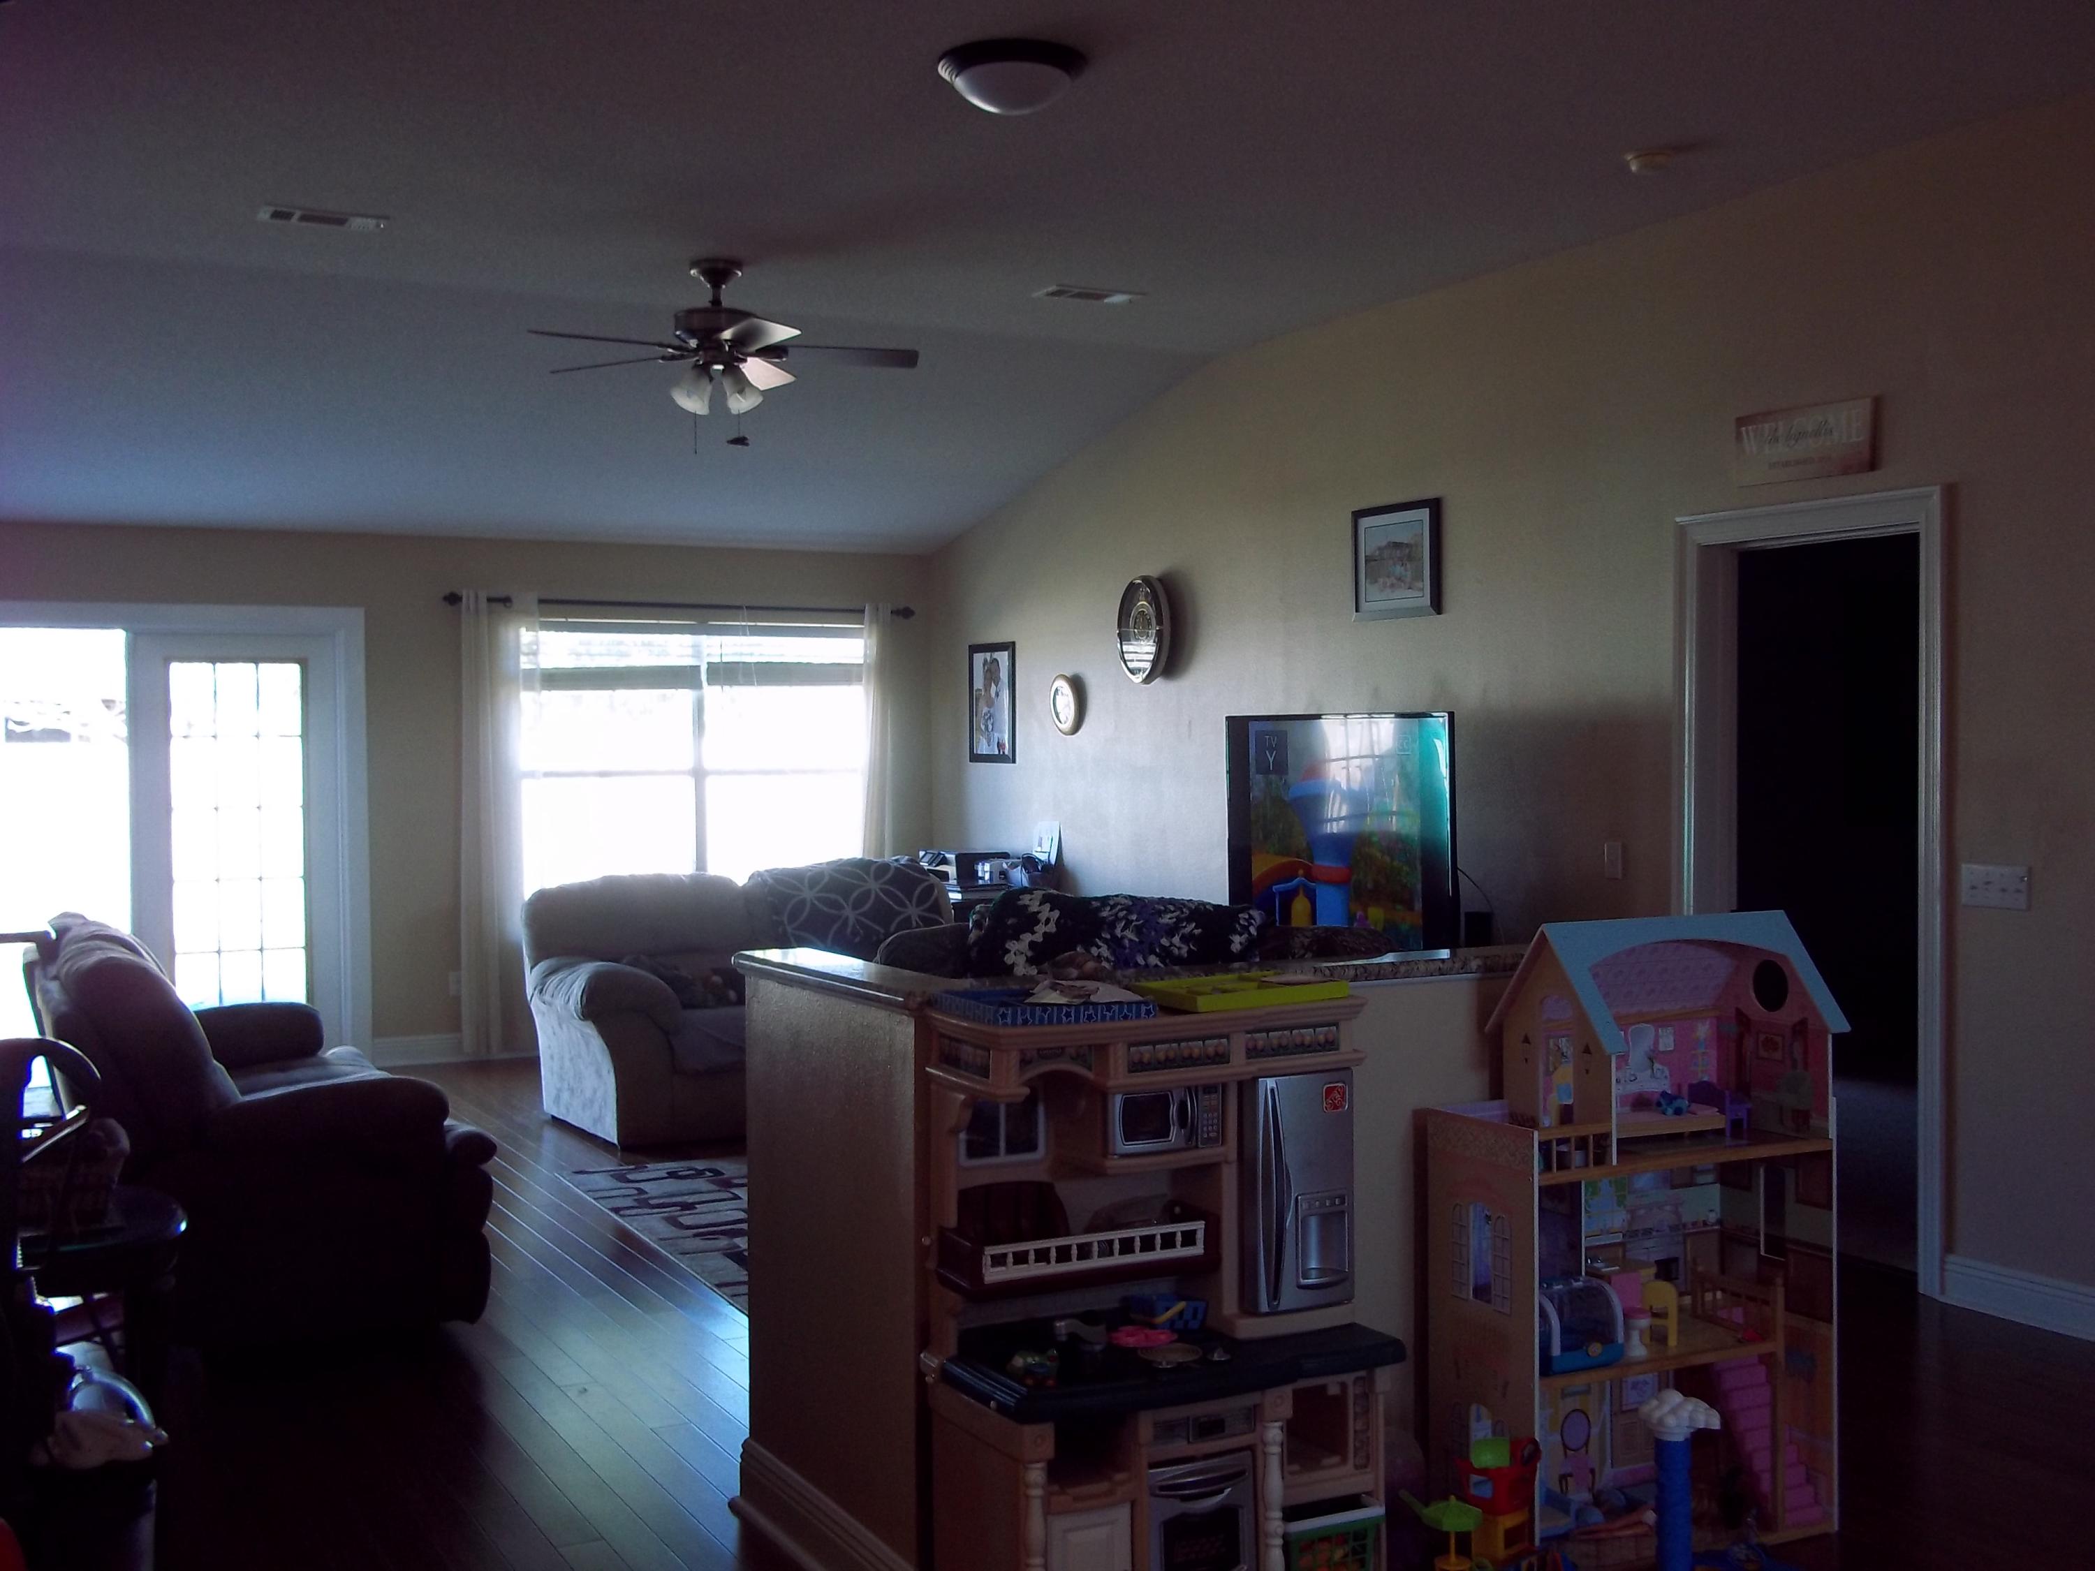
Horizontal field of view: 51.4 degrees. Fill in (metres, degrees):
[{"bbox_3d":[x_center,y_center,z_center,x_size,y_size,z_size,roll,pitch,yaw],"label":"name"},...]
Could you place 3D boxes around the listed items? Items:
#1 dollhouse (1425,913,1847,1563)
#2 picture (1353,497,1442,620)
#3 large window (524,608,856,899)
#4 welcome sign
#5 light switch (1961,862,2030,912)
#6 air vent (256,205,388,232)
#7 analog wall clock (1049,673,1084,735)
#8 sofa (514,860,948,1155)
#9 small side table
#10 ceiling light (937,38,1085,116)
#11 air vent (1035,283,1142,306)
[{"bbox_3d":[1.122,0.831,4.133,0.712,1.160,0.360,-1,1,-24],"label":"dollhouse"},{"bbox_3d":[1.250,-0.796,7.742,0.025,0.410,0.510,-1,2,-28],"label":"picture"},{"bbox_3d":[-1.716,-0.055,10.742,1.790,1.500,0.100,-1,2,-28],"label":"large window"},{"bbox_3d":[2.127,-0.957,6.113,0.022,0.204,0.486,-1,2,-28],"label":"welcome sign"},{"bbox_3d":[2.437,0.260,5.593,0.012,0.114,0.208,-1,2,-28],"label":"light switch"},{"bbox_3d":[-2.106,-1.651,6.354,0.365,0.025,0.185,-1,2,-28],"label":"air vent"},{"bbox_3d":[0.084,-0.366,9.902,0.045,0.275,0.260,-1,2,-28],"label":"analog wall clock"},{"bbox_3d":[-1.085,0.832,8.749,1.880,0.970,0.980,-1,2,-28],"label":"sofa"},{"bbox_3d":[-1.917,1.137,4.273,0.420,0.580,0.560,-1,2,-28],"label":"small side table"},{"bbox_3d":[-0.078,-1.580,4.950,0.340,0.120,0.340,0,1,0],"label":"ceiling light"},{"bbox_3d":[0.154,-1.692,7.523,0.370,0.025,0.190,-1,2,-28],"label":"air vent"}]

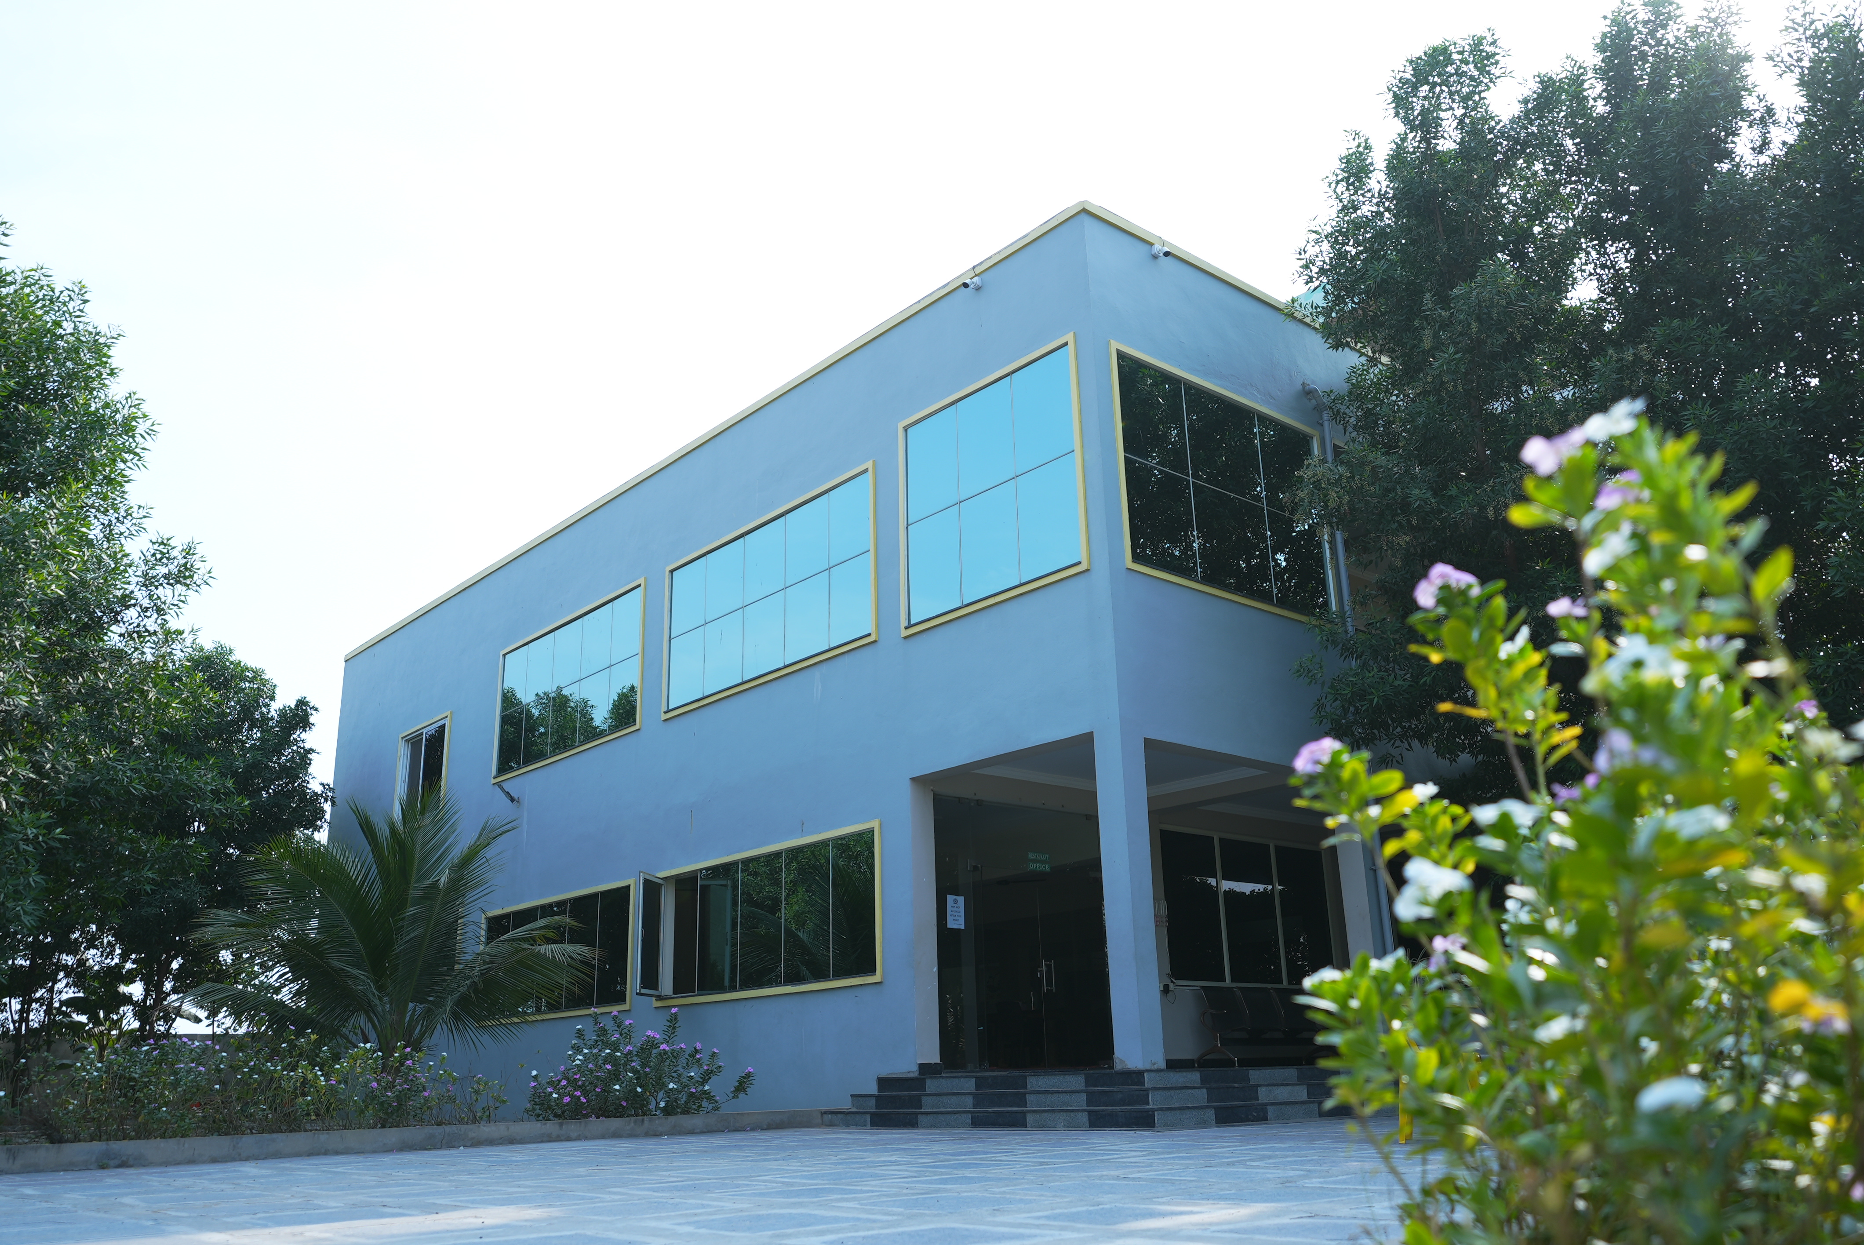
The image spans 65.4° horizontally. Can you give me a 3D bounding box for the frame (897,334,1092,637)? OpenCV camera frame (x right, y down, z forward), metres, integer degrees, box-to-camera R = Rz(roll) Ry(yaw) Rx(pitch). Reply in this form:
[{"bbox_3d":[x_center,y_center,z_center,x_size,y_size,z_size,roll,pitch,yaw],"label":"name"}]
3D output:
[{"bbox_3d":[0.504,-1.219,13.460,0.130,2.243,2.443,13,-23,-39],"label":"frame"}]

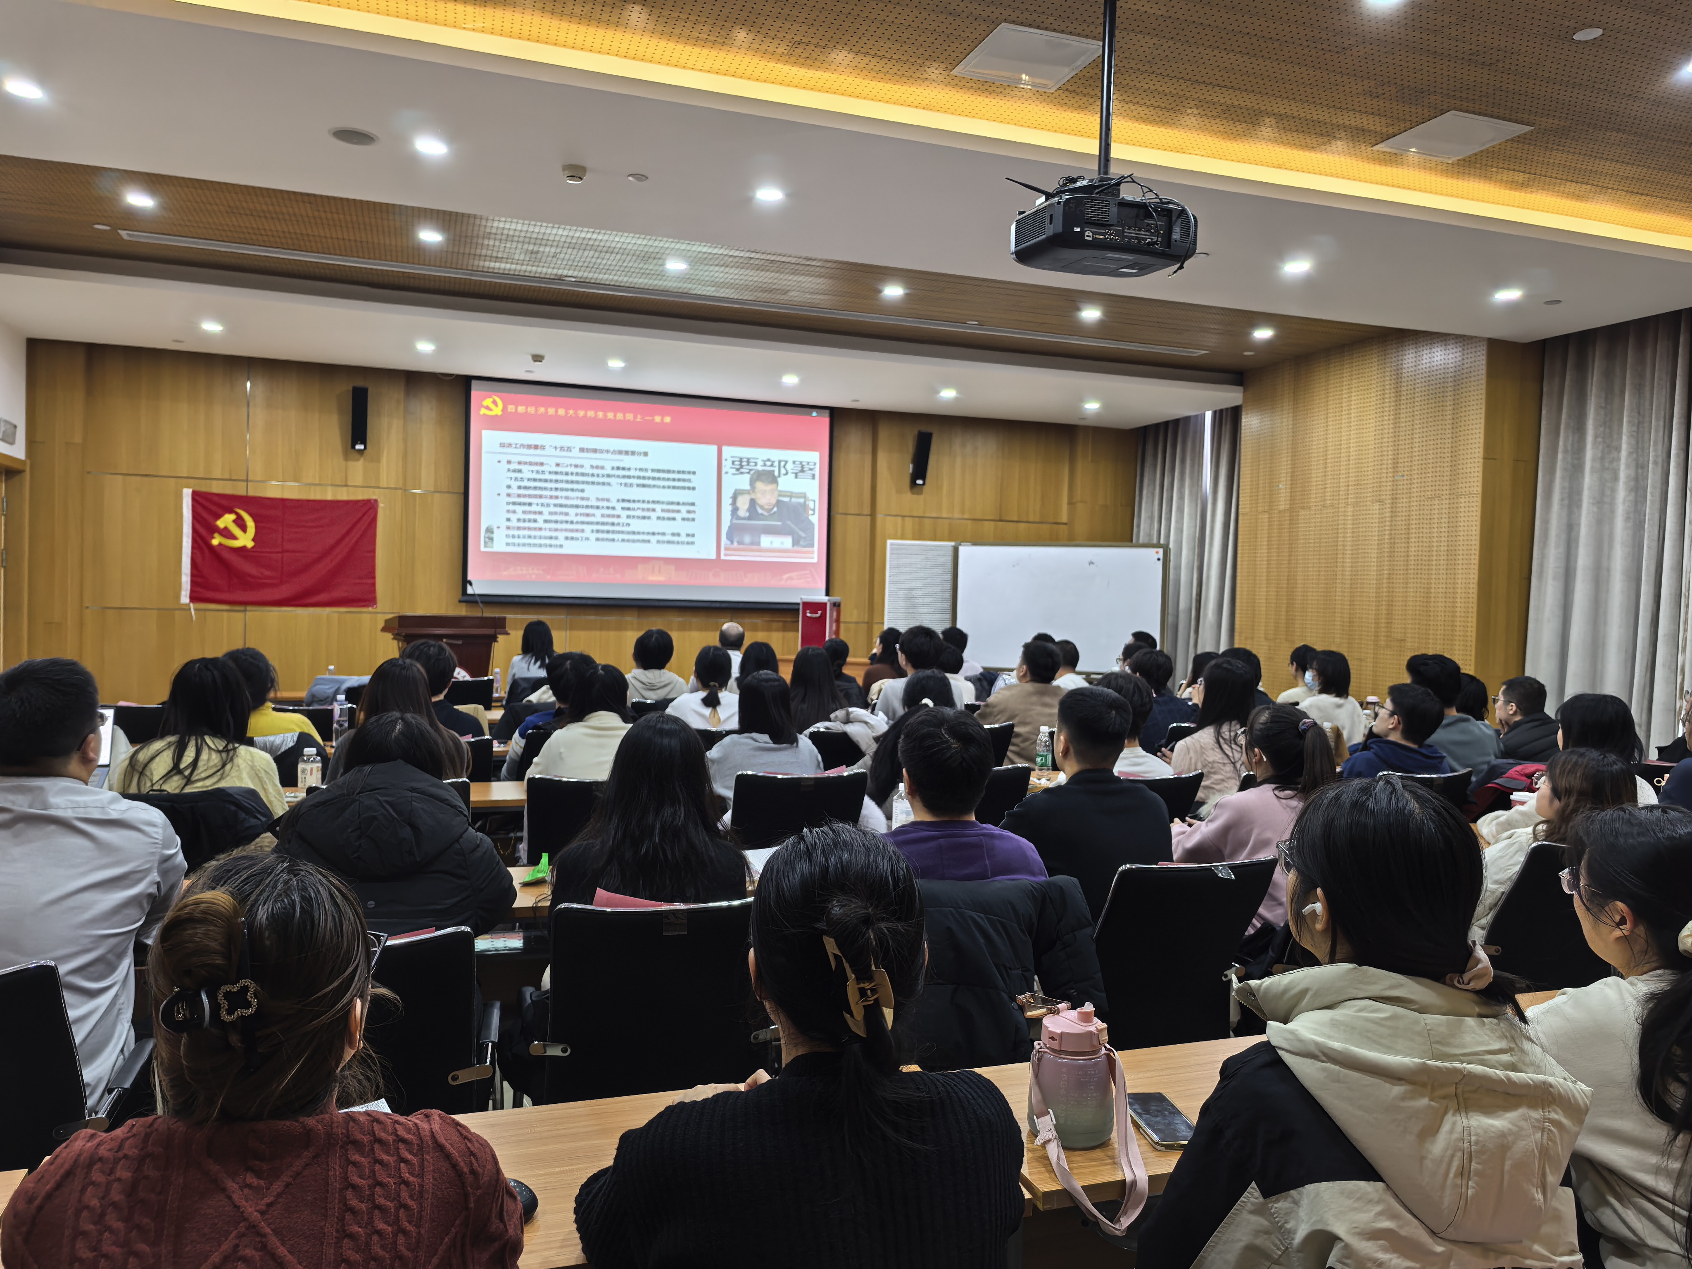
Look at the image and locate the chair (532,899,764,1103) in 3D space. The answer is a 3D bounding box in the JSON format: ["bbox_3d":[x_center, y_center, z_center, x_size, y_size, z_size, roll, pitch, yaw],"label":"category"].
[{"bbox_3d":[-0.429,0.978,2.610,0.580,0.900,0.580,1,2,-18],"label":"chair"}]

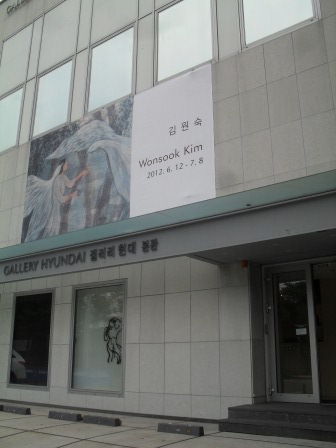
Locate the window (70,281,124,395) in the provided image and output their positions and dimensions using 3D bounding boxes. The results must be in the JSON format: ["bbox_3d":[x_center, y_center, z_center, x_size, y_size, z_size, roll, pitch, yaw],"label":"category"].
[{"bbox_3d":[-1.499,2.415,9.684,1.550,2.180,0.120,-12,-20,35],"label":"window"}]

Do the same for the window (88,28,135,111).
[{"bbox_3d":[-1.445,-3.895,11.495,1.500,1.910,0.120,-12,-20,35],"label":"window"}]

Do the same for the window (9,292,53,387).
[{"bbox_3d":[-3.328,2.794,11.014,1.440,2.130,0.120,-12,-20,35],"label":"window"}]

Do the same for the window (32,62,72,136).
[{"bbox_3d":[-3.260,-3.537,12.821,1.480,1.930,0.120,-12,-20,35],"label":"window"}]

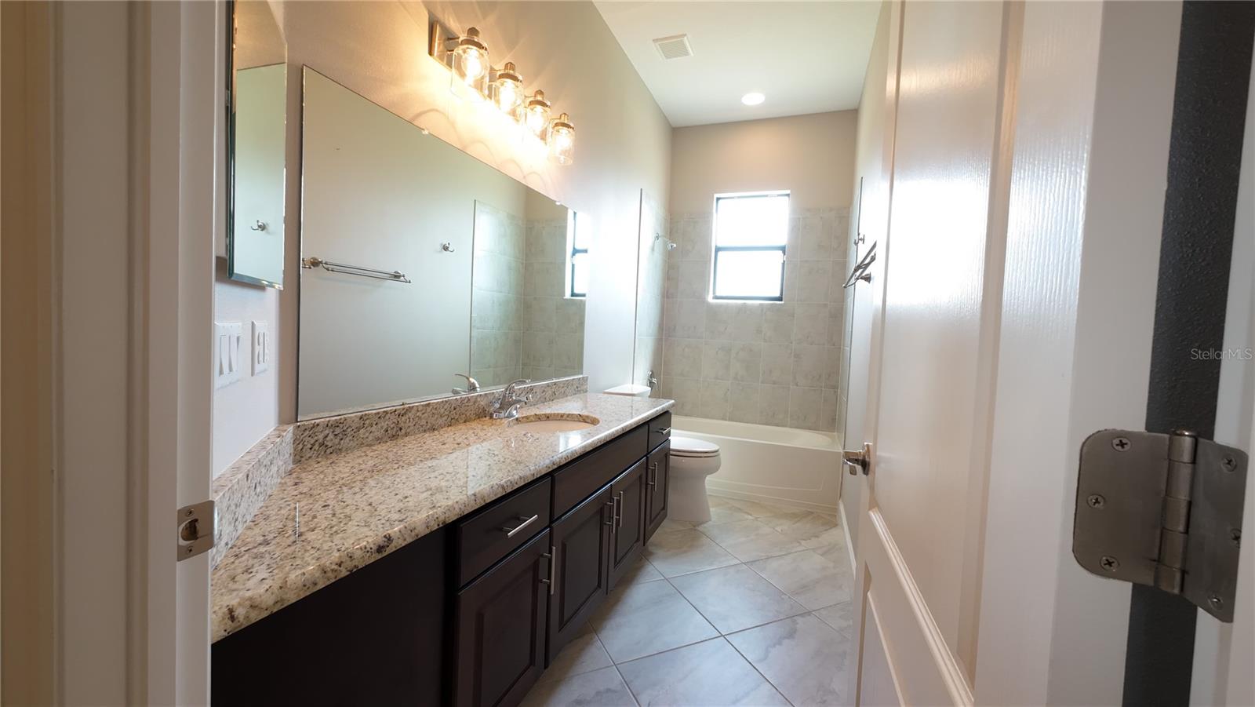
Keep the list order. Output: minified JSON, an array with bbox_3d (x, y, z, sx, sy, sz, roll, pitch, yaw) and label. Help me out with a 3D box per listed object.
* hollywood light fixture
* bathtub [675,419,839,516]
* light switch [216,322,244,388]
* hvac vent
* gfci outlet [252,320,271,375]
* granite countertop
[{"bbox_3d":[-0.492,-1.096,1.767,0.189,0.275,0.732,4,3,24],"label":"hollywood light fixture"},{"bbox_3d":[0.945,0.912,3.523,1.618,0.462,0.705,3,3,17],"label":"bathtub"},{"bbox_3d":[-0.802,0.000,0.806,0.014,0.122,0.145,1,3,-30],"label":"light switch"},{"bbox_3d":[0.326,-2.150,2.823,0.227,0.020,0.232,3,3,17],"label":"hvac vent"},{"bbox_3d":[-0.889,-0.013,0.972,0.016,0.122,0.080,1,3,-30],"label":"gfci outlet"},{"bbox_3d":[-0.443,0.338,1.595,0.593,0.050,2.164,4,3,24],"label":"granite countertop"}]

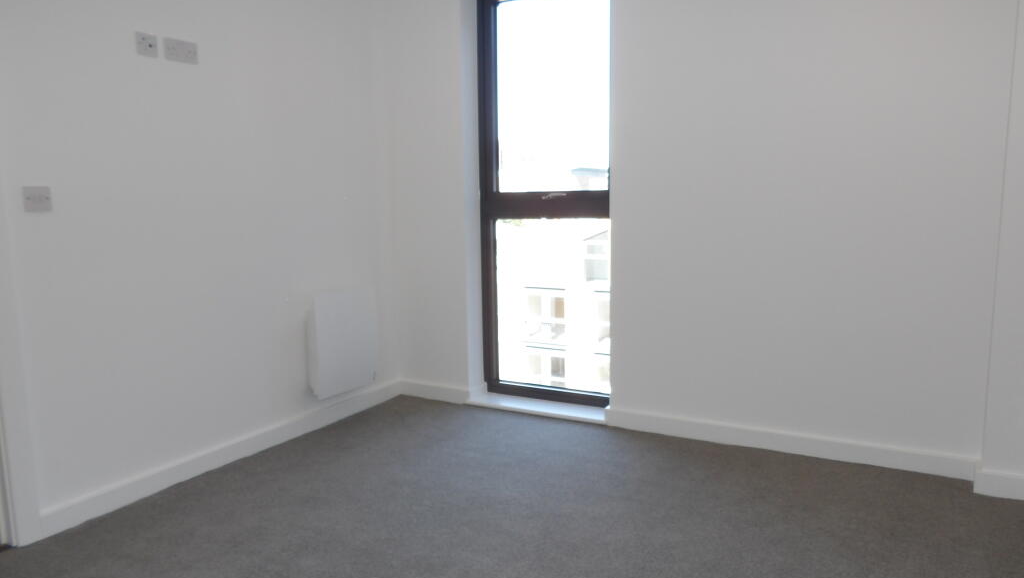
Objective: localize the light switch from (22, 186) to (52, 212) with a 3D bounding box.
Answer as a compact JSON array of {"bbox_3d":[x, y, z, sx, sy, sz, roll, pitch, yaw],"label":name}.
[{"bbox_3d":[-1.645,-0.311,2.468,0.010,0.087,0.087,3,9,29],"label":"light switch"}]

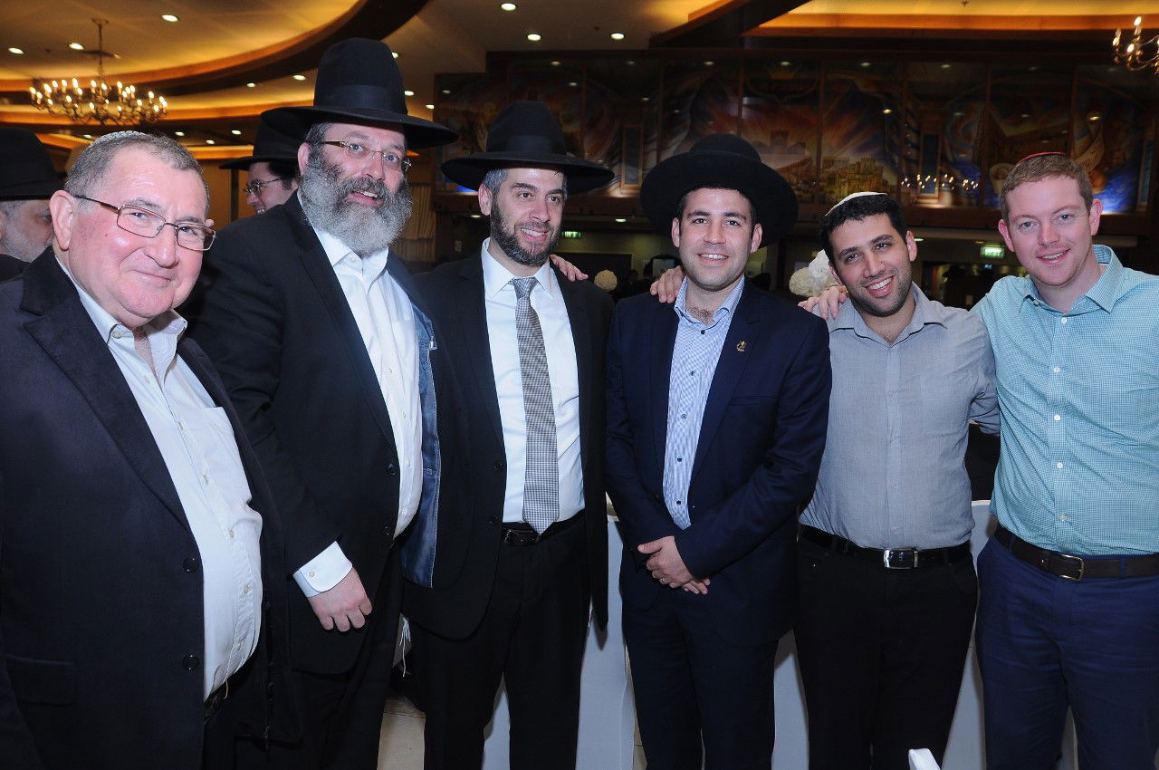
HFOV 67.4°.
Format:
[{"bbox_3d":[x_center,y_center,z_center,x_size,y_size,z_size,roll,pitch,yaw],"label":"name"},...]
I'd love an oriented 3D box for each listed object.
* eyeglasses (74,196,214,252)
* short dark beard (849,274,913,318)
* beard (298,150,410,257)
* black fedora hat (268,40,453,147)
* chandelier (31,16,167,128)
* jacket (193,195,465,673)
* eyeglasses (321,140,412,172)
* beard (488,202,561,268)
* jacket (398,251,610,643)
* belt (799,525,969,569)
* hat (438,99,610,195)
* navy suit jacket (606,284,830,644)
[{"bbox_3d":[-0.575,-0.214,1.155,0.140,0.045,0.140,16,3,32],"label":"eyeglasses"},{"bbox_3d":[0.592,-0.178,1.710,0.125,0.080,0.095,-18,4,23],"label":"short dark beard"},{"bbox_3d":[-0.393,-0.318,1.530,0.170,0.185,0.140,5,4,-45],"label":"beard"},{"bbox_3d":[-0.395,-0.530,1.590,0.335,0.155,0.370,3,2,-45],"label":"black fedora hat"},{"bbox_3d":[-4.324,-2.811,7.800,1.080,0.920,1.080,1,4,0],"label":"chandelier"},{"bbox_3d":[-0.445,0.075,1.570,0.380,0.810,0.580,5,6,42],"label":"jacket"},{"bbox_3d":[-0.392,-0.405,1.560,0.140,0.042,0.140,5,4,-45],"label":"eyeglasses"},{"bbox_3d":[-0.107,-0.287,1.690,0.135,0.135,0.115,1,3,-30],"label":"beard"},{"bbox_3d":[-0.147,0.122,1.780,0.500,0.770,0.310,-1,5,-22],"label":"jacket"},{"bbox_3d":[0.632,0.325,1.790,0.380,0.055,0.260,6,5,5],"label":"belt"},{"bbox_3d":[-0.100,-0.472,1.745,0.338,0.148,0.370,1,1,-29],"label":"hat"},{"bbox_3d":[0.283,0.160,1.780,0.500,0.735,0.330,2,5,14],"label":"navy suit jacket"}]

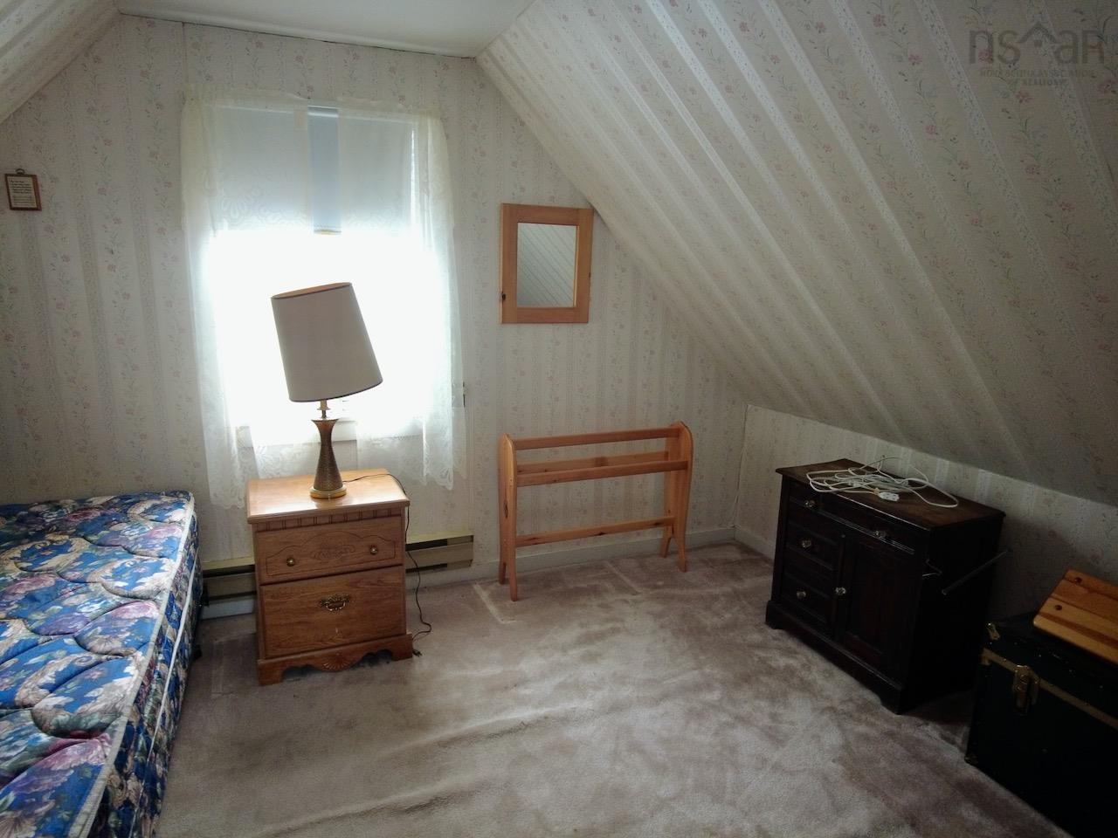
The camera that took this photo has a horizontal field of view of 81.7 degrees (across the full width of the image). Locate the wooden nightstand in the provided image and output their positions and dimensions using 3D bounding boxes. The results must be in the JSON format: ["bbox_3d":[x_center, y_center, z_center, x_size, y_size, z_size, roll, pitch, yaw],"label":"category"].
[{"bbox_3d":[-0.909,0.592,2.581,0.551,0.638,0.461,-4,13,-24],"label":"wooden nightstand"}]

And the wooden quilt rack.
[{"bbox_3d":[0.187,0.419,3.175,0.937,0.778,0.210,-3,12,-21],"label":"wooden quilt rack"}]

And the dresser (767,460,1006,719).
[{"bbox_3d":[1.233,0.611,2.552,0.407,0.686,0.708,-4,13,-23],"label":"dresser"}]

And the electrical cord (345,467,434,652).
[{"bbox_3d":[-0.697,0.571,2.666,0.307,0.643,0.315,-3,12,-21],"label":"electrical cord"}]

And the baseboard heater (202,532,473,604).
[{"bbox_3d":[-0.989,0.669,2.913,1.224,0.166,0.074,-3,12,-21],"label":"baseboard heater"}]

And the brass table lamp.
[{"bbox_3d":[-0.847,-0.102,2.410,0.365,0.794,0.343,-3,12,-21],"label":"brass table lamp"}]

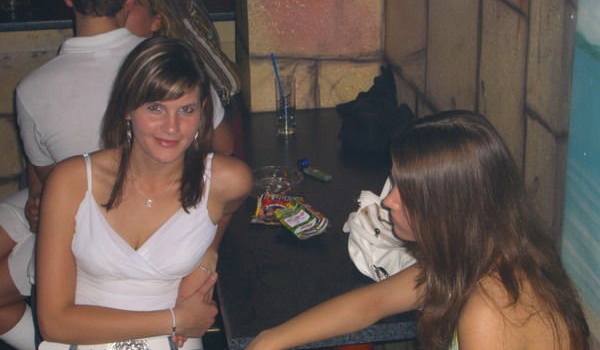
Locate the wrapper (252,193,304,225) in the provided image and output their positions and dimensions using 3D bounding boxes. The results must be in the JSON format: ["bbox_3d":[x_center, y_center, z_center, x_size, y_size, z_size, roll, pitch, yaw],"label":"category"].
[{"bbox_3d":[-0.049,0.084,2.628,0.098,0.023,0.135,3,26,9],"label":"wrapper"}]

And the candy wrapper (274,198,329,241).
[{"bbox_3d":[0.001,0.100,2.569,0.078,0.022,0.125,-24,37,-27],"label":"candy wrapper"}]

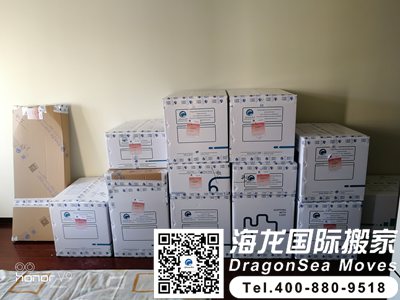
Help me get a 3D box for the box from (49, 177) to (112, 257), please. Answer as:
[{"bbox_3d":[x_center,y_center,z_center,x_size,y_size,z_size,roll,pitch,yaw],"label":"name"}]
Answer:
[{"bbox_3d":[-0.912,0.549,2.710,0.450,0.465,0.585,-1,14,4],"label":"box"}]

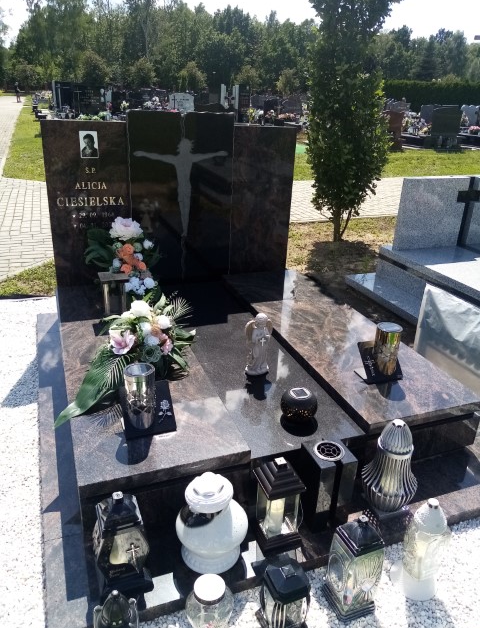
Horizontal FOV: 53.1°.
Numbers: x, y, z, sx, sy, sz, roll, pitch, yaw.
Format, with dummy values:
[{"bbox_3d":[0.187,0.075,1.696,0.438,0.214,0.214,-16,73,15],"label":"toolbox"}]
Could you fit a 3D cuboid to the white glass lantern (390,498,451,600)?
[{"bbox_3d":[0.592,0.746,1.525,0.138,0.381,0.138,-7,26,-21],"label":"white glass lantern"}]

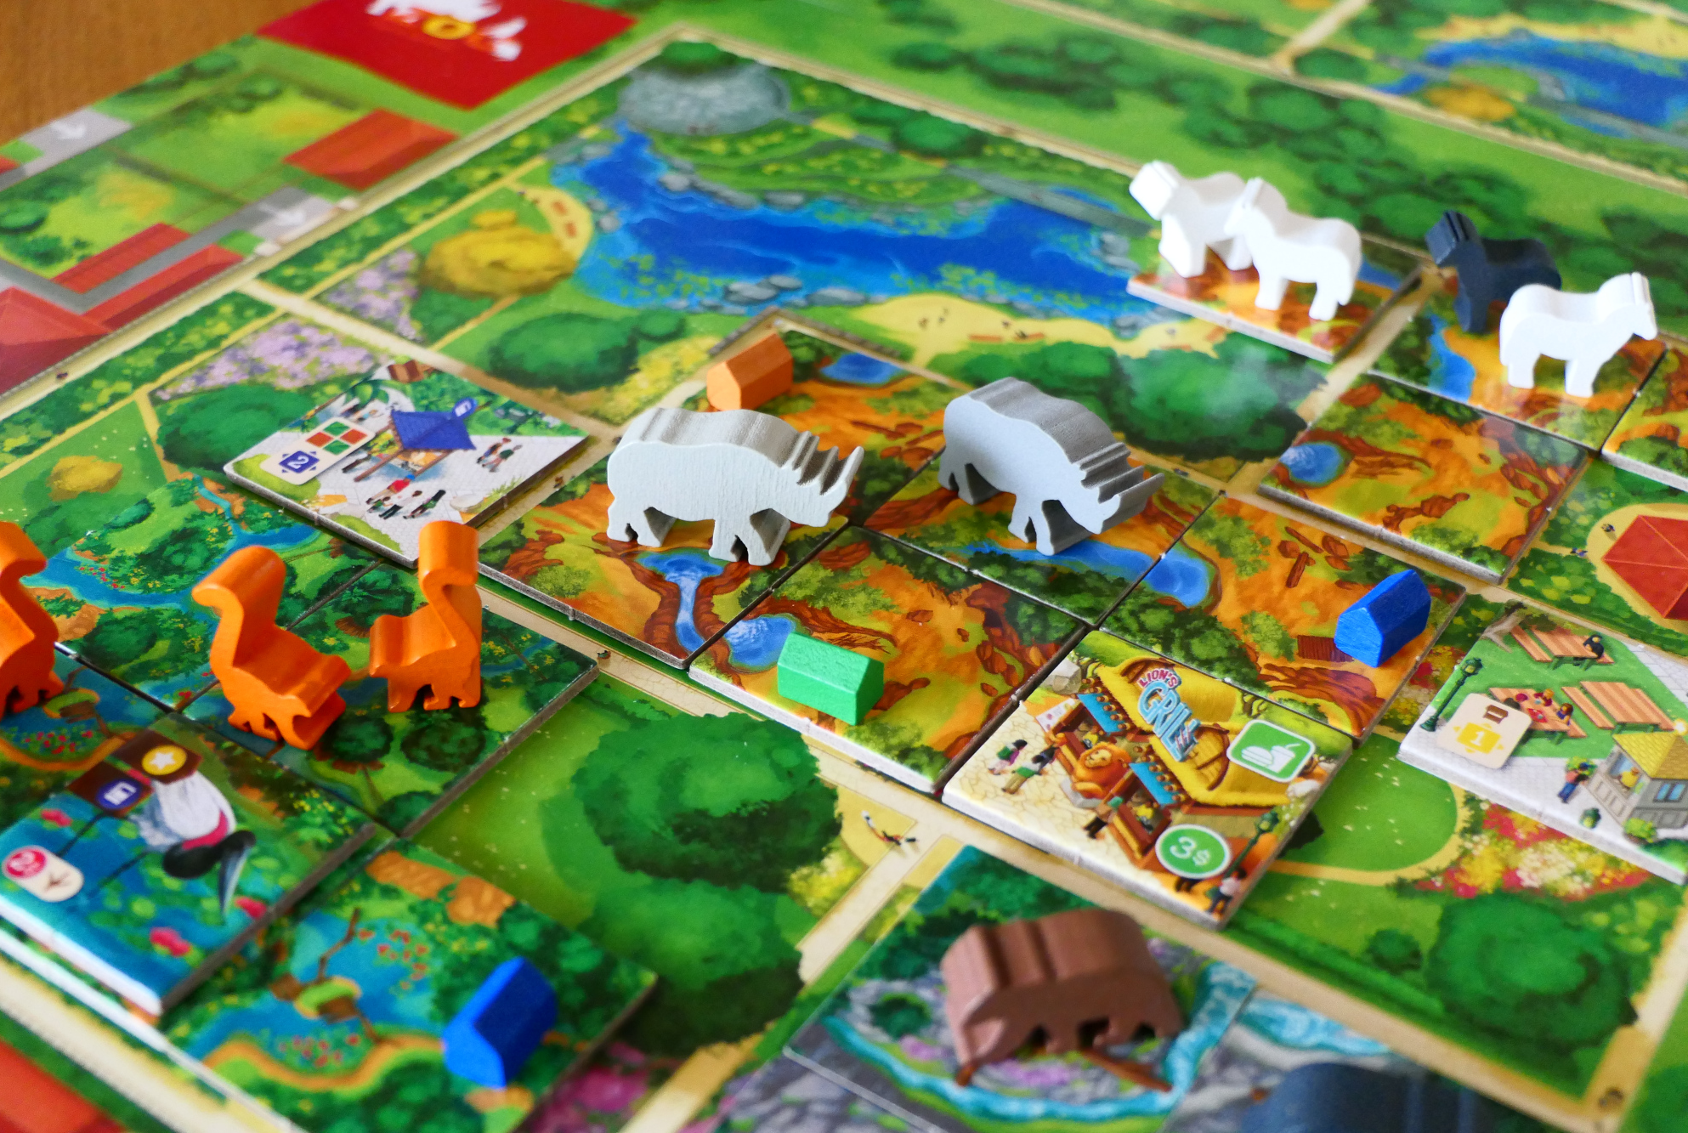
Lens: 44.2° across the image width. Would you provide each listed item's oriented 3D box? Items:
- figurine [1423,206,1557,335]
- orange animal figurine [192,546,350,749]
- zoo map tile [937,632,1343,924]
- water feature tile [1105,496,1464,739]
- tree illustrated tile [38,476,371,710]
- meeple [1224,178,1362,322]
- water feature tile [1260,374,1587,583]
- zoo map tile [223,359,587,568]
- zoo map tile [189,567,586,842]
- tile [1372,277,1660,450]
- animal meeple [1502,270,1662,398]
[{"bbox_3d":[0.120,-0.054,0.385,0.024,0.020,0.011,3,37,1],"label":"figurine"},{"bbox_3d":[-0.077,0.011,0.283,0.016,0.025,0.010,15,39,16],"label":"orange animal figurine"},{"bbox_3d":[0.041,0.027,0.274,0.040,0.002,0.040,23,43,26],"label":"zoo map tile"},{"bbox_3d":[0.064,0.007,0.300,0.040,0.002,0.040,24,43,26],"label":"water feature tile"},{"bbox_3d":[-0.095,0.003,0.299,0.040,0.002,0.040,23,42,25],"label":"tree illustrated tile"},{"bbox_3d":[0.084,-0.060,0.390,0.024,0.020,0.011,15,39,17],"label":"meeple"},{"bbox_3d":[0.092,-0.015,0.329,0.040,0.002,0.040,23,43,25],"label":"water feature tile"},{"bbox_3d":[-0.072,-0.018,0.344,0.042,0.002,0.042,23,42,26],"label":"zoo map tile"},{"bbox_3d":[-0.061,0.017,0.282,0.040,0.002,0.040,23,42,25],"label":"zoo map tile"},{"bbox_3d":[0.124,-0.037,0.380,0.042,0.002,0.042,23,42,25],"label":"tile"},{"bbox_3d":[0.122,-0.039,0.345,0.022,0.018,0.010,11,39,11],"label":"animal meeple"}]

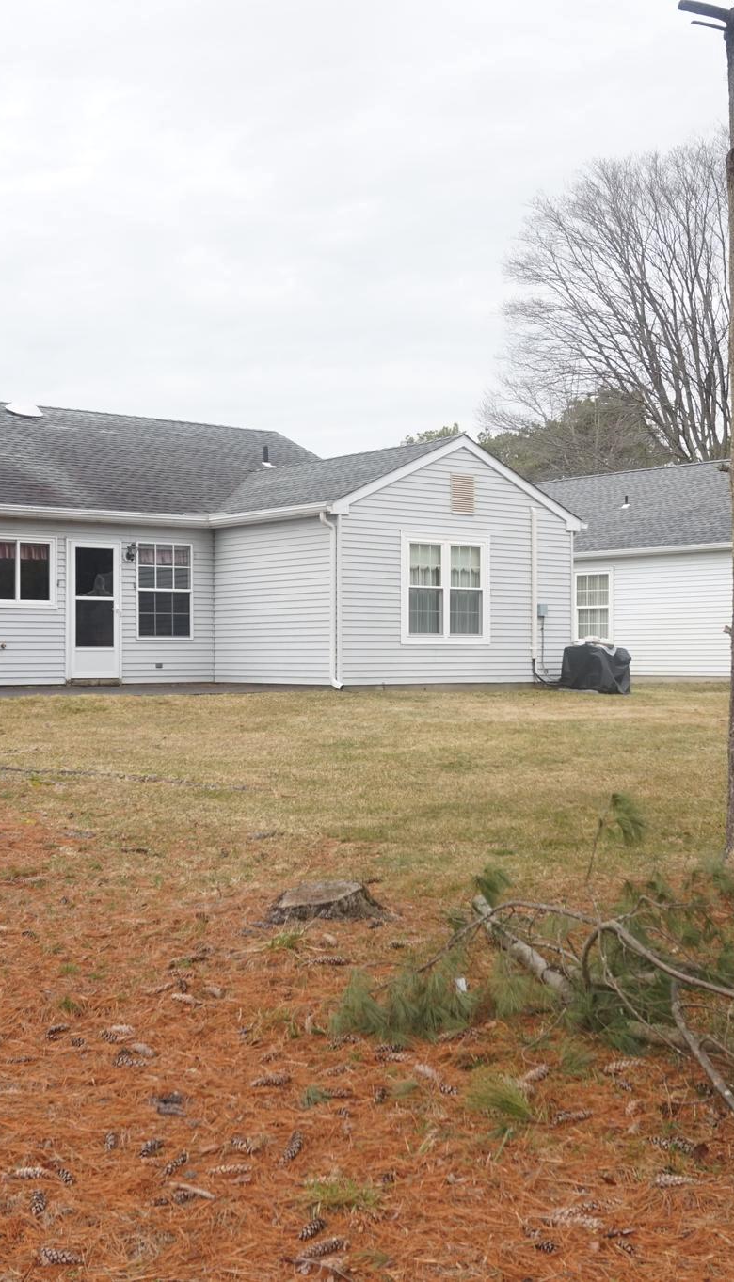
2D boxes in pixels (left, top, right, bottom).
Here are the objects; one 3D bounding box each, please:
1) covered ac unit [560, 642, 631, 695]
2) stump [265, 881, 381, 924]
[{"bbox_3d":[3.560,0.426,22.400,0.760,0.760,0.780,0,-1,-39],"label":"covered ac unit"},{"bbox_3d":[-0.195,1.274,7.110,0.560,0.125,0.500,0,0,0],"label":"stump"}]

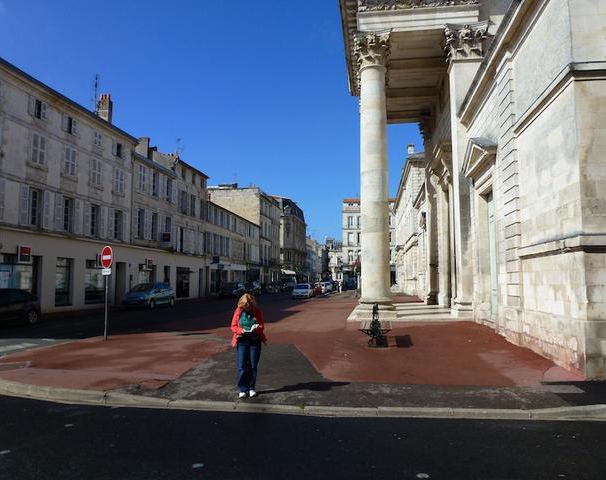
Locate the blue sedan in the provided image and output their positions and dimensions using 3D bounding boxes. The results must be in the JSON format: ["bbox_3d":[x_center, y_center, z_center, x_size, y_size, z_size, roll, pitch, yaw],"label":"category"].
[{"bbox_3d":[-9.822,3.609,29.948,1.700,1.550,3.950,-1,-5,9],"label":"blue sedan"}]

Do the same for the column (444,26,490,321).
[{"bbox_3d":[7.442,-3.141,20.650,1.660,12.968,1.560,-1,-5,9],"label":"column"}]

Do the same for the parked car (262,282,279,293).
[{"bbox_3d":[-4.376,6.663,64.895,1.720,1.460,4.100,-1,-5,9],"label":"parked car"}]

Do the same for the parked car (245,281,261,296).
[{"bbox_3d":[-6.061,5.660,54.071,1.740,1.600,4.100,-1,-5,9],"label":"parked car"}]

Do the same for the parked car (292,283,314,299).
[{"bbox_3d":[0.242,5.165,47.452,1.680,1.430,3.900,-1,-5,9],"label":"parked car"}]

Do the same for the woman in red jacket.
[{"bbox_3d":[-0.798,1.521,6.819,0.530,1.550,0.420,0,-5,-6],"label":"woman in red jacket"}]

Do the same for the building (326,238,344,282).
[{"bbox_3d":[9.865,6.181,121.889,6.000,12.200,8.500,0,-5,5],"label":"building"}]

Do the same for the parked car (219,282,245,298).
[{"bbox_3d":[-7.357,5.176,48.234,1.780,1.480,4.200,-1,-5,8],"label":"parked car"}]

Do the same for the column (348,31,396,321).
[{"bbox_3d":[3.493,-3.278,22.360,1.750,13.300,1.750,-1,-5,8],"label":"column"}]

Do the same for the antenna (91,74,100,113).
[{"bbox_3d":[-14.575,-10.308,32.623,0.600,2.692,0.600,-1,-5,9],"label":"antenna"}]

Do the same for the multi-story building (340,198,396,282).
[{"bbox_3d":[15.757,1.267,99.621,14.000,18.200,12.000,0,-5,5],"label":"multi-story building"}]

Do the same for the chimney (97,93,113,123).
[{"bbox_3d":[-15.829,-10.501,37.029,0.850,2.500,0.600,-1,-5,8],"label":"chimney"}]

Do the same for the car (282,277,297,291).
[{"bbox_3d":[-2.210,7.199,75.662,1.900,2.100,4.700,-1,-5,8],"label":"car"}]

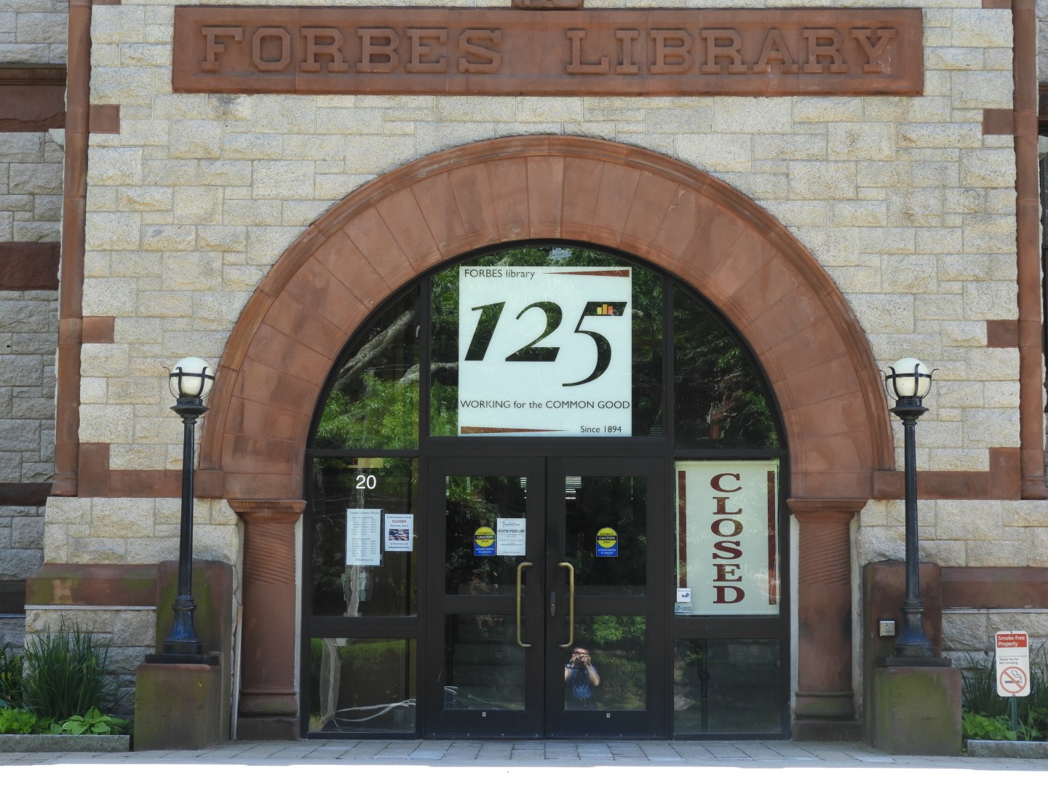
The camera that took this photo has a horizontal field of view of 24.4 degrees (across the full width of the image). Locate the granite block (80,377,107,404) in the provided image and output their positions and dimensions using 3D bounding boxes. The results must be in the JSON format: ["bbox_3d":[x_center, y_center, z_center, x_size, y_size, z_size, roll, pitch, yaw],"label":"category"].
[{"bbox_3d":[-3.200,-0.009,18.081,0.201,0.202,0.200,0,-6,1],"label":"granite block"}]

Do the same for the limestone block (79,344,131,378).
[{"bbox_3d":[-3.116,-0.232,18.104,0.367,0.258,0.200,0,-6,1],"label":"limestone block"}]

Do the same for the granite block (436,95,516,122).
[{"bbox_3d":[-0.359,-2.126,18.274,0.603,0.207,0.160,0,-6,1],"label":"granite block"}]

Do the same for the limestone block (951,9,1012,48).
[{"bbox_3d":[3.443,-2.734,18.292,0.461,0.303,0.200,0,-6,1],"label":"limestone block"}]

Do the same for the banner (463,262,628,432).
[{"bbox_3d":[0.160,-0.320,18.540,1.325,1.317,0.010,0,-6,1],"label":"banner"}]

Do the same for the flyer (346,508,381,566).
[{"bbox_3d":[-1.214,1.095,18.401,0.269,0.441,0.005,0,-6,1],"label":"flyer"}]

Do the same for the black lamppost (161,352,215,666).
[{"bbox_3d":[-2.366,0.800,17.092,0.412,2.111,0.412,0,-6,1],"label":"black lamppost"}]

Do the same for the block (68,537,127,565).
[{"bbox_3d":[-3.146,1.175,17.946,0.430,0.199,0.200,0,-6,1],"label":"block"}]

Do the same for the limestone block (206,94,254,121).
[{"bbox_3d":[-2.228,-2.149,18.429,0.338,0.205,0.200,0,-7,0],"label":"limestone block"}]

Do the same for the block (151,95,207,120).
[{"bbox_3d":[-2.594,-2.142,18.312,0.426,0.195,0.200,0,-6,1],"label":"block"}]

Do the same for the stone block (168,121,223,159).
[{"bbox_3d":[-2.498,-1.913,18.545,0.418,0.299,0.250,0,-7,1],"label":"stone block"}]

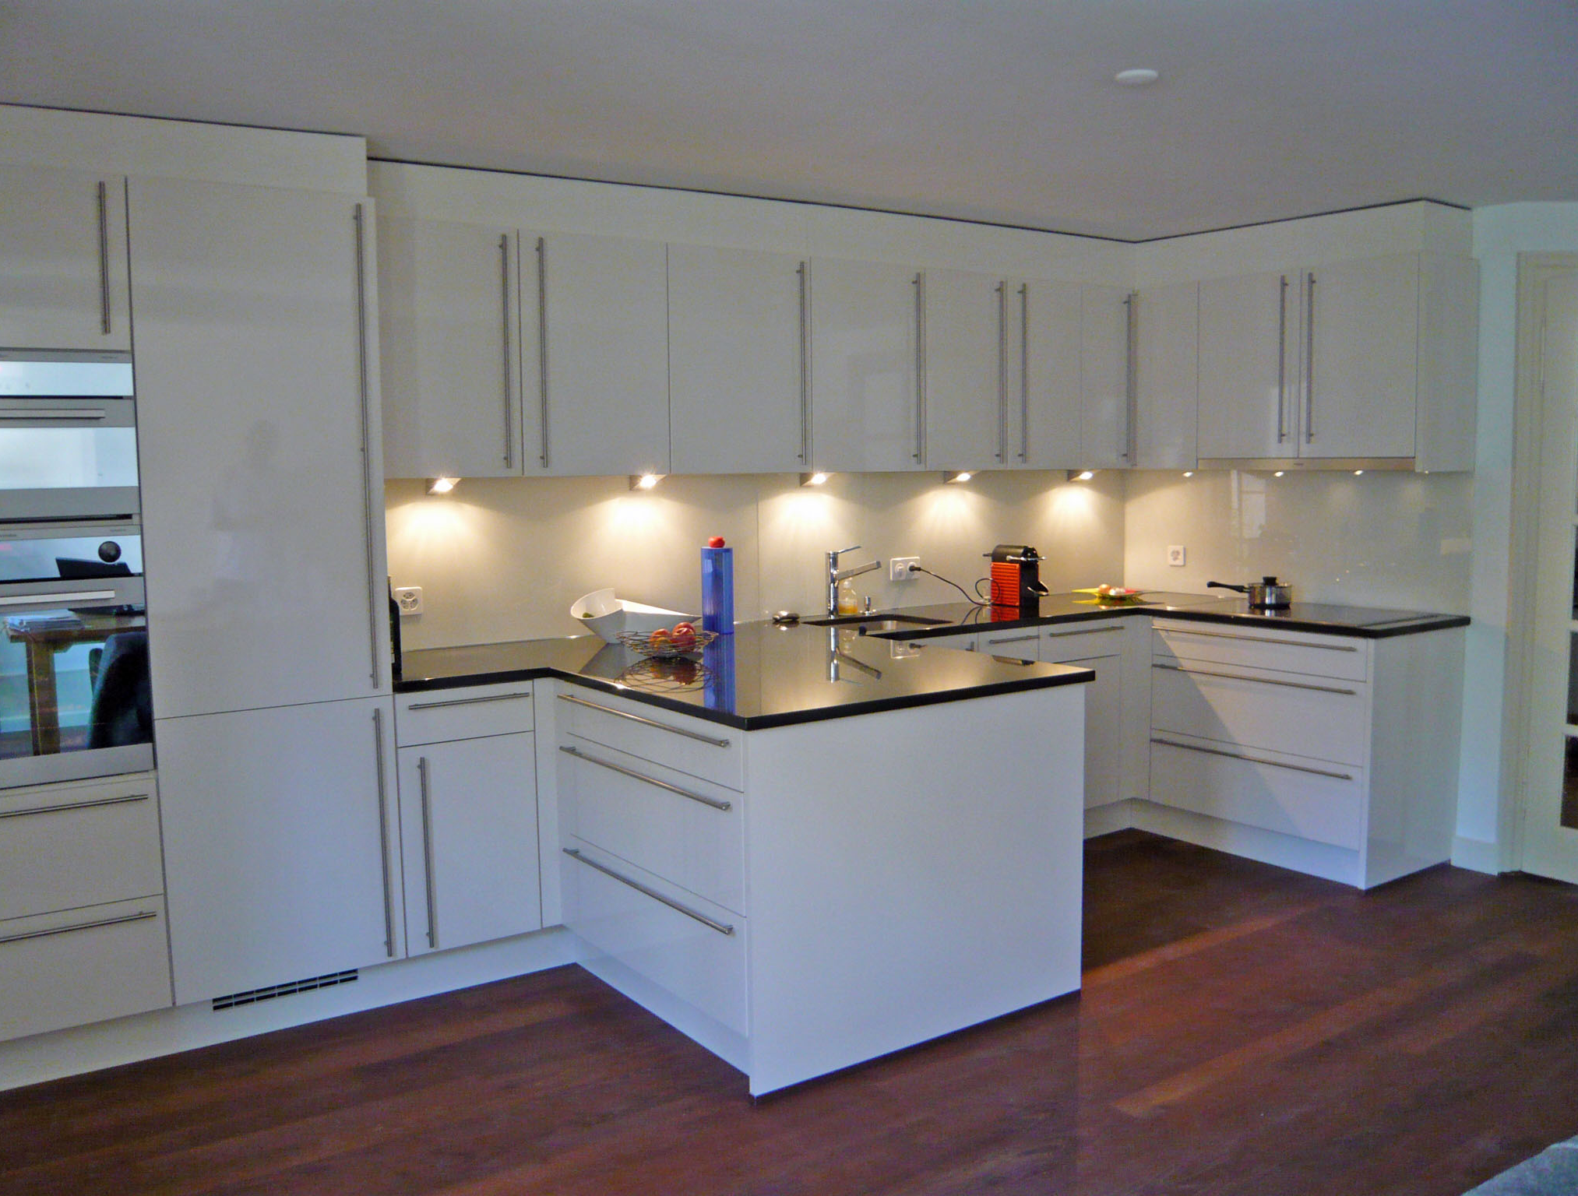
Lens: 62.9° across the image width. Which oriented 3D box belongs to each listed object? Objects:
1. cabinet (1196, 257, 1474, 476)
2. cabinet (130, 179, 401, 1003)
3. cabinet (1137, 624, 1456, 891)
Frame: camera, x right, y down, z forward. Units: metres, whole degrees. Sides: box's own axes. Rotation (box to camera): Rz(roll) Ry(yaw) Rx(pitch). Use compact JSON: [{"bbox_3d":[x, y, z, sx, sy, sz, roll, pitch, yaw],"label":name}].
[{"bbox_3d":[2.028,-0.852,4.797,0.391,0.726,0.901,-4,6,-34],"label":"cabinet"},{"bbox_3d":[-1.467,-0.025,3.486,0.584,2.014,0.605,-4,6,-34],"label":"cabinet"},{"bbox_3d":[1.945,0.521,4.879,0.605,0.871,0.903,-4,6,-34],"label":"cabinet"}]

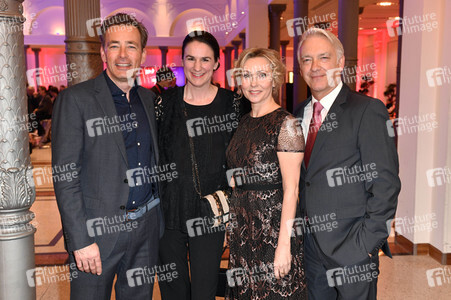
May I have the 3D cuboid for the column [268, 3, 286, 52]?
[{"bbox_3d":[1.415,-2.131,14.419,0.570,4.020,0.570,-1,7,-5],"label":"column"}]

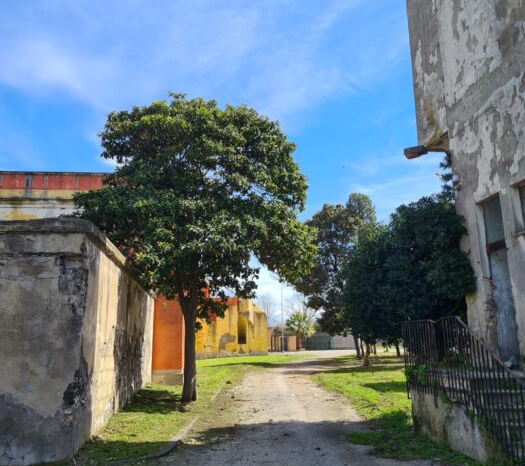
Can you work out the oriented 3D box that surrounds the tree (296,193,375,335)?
[{"bbox_3d":[5.183,2.877,36.122,5.540,11.570,5.600,-1,-11,0],"label":"tree"}]

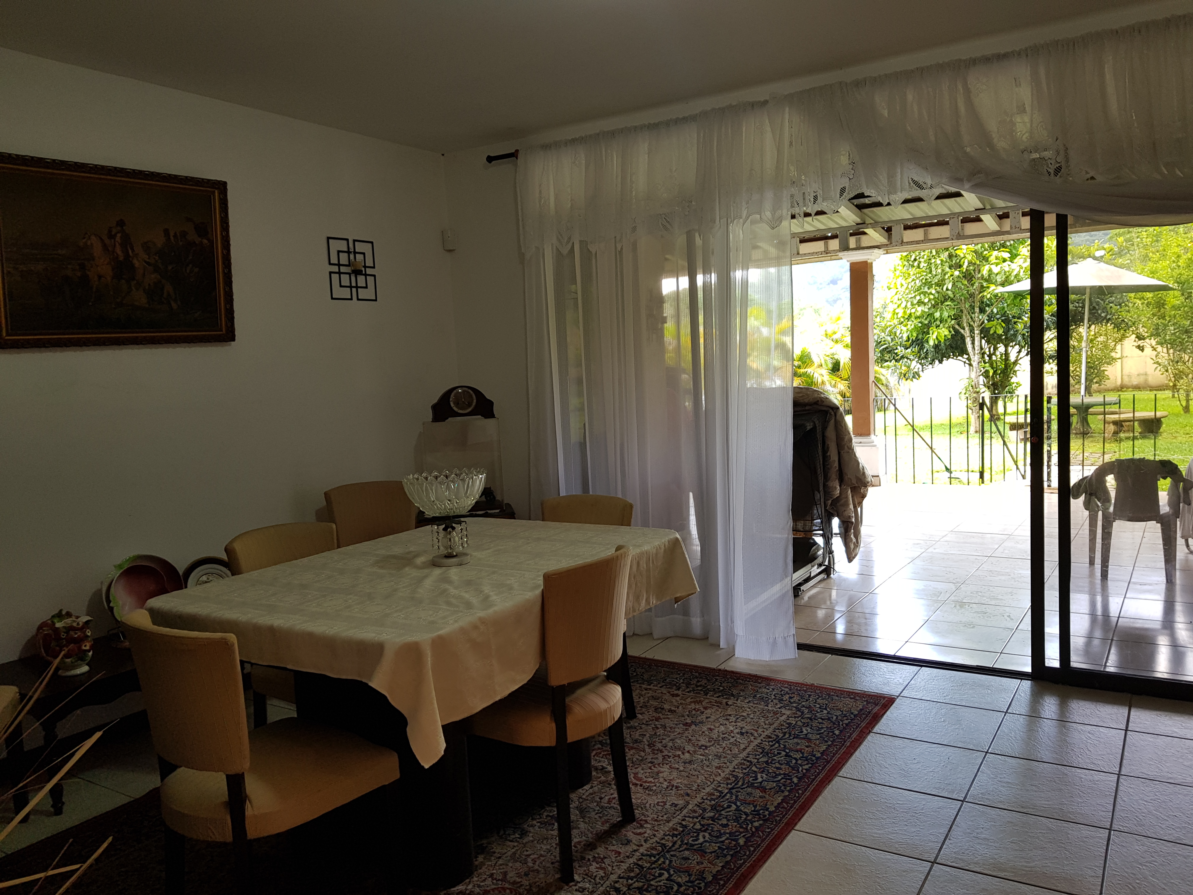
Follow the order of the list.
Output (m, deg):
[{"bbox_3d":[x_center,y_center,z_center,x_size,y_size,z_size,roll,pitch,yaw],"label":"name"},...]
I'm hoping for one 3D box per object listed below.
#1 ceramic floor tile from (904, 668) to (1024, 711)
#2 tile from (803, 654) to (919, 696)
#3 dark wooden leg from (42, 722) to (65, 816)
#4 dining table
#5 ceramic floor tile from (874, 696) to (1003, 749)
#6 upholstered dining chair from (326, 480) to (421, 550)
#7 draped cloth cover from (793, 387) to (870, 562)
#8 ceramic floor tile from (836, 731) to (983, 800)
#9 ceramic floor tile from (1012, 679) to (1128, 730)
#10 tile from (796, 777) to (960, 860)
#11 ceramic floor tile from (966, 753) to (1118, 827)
[{"bbox_3d":[1.556,1.026,3.809,0.403,0.010,0.403,0,6,34],"label":"ceramic floor tile"},{"bbox_3d":[1.214,1.025,4.035,0.403,0.010,0.403,0,6,34],"label":"tile"},{"bbox_3d":[-1.823,1.081,3.006,0.052,0.322,0.052,0,6,33],"label":"dark wooden leg"},{"bbox_3d":[-0.477,0.773,3.012,1.077,0.788,1.467,0,6,33],"label":"dining table"},{"bbox_3d":[1.330,1.065,3.468,0.403,0.010,0.403,0,6,34],"label":"ceramic floor tile"},{"bbox_3d":[-1.022,0.659,4.446,0.480,0.880,0.540,-6,5,-29],"label":"upholstered dining chair"},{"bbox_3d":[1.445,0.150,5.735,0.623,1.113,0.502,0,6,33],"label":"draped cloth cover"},{"bbox_3d":[1.105,1.105,3.128,0.403,0.010,0.403,0,6,34],"label":"ceramic floor tile"},{"bbox_3d":[1.897,1.027,3.582,0.403,0.010,0.403,0,6,34],"label":"ceramic floor tile"},{"bbox_3d":[0.862,1.128,2.725,0.402,0.012,0.402,0,6,33],"label":"tile"},{"bbox_3d":[1.447,1.106,2.902,0.403,0.010,0.403,0,6,34],"label":"ceramic floor tile"}]

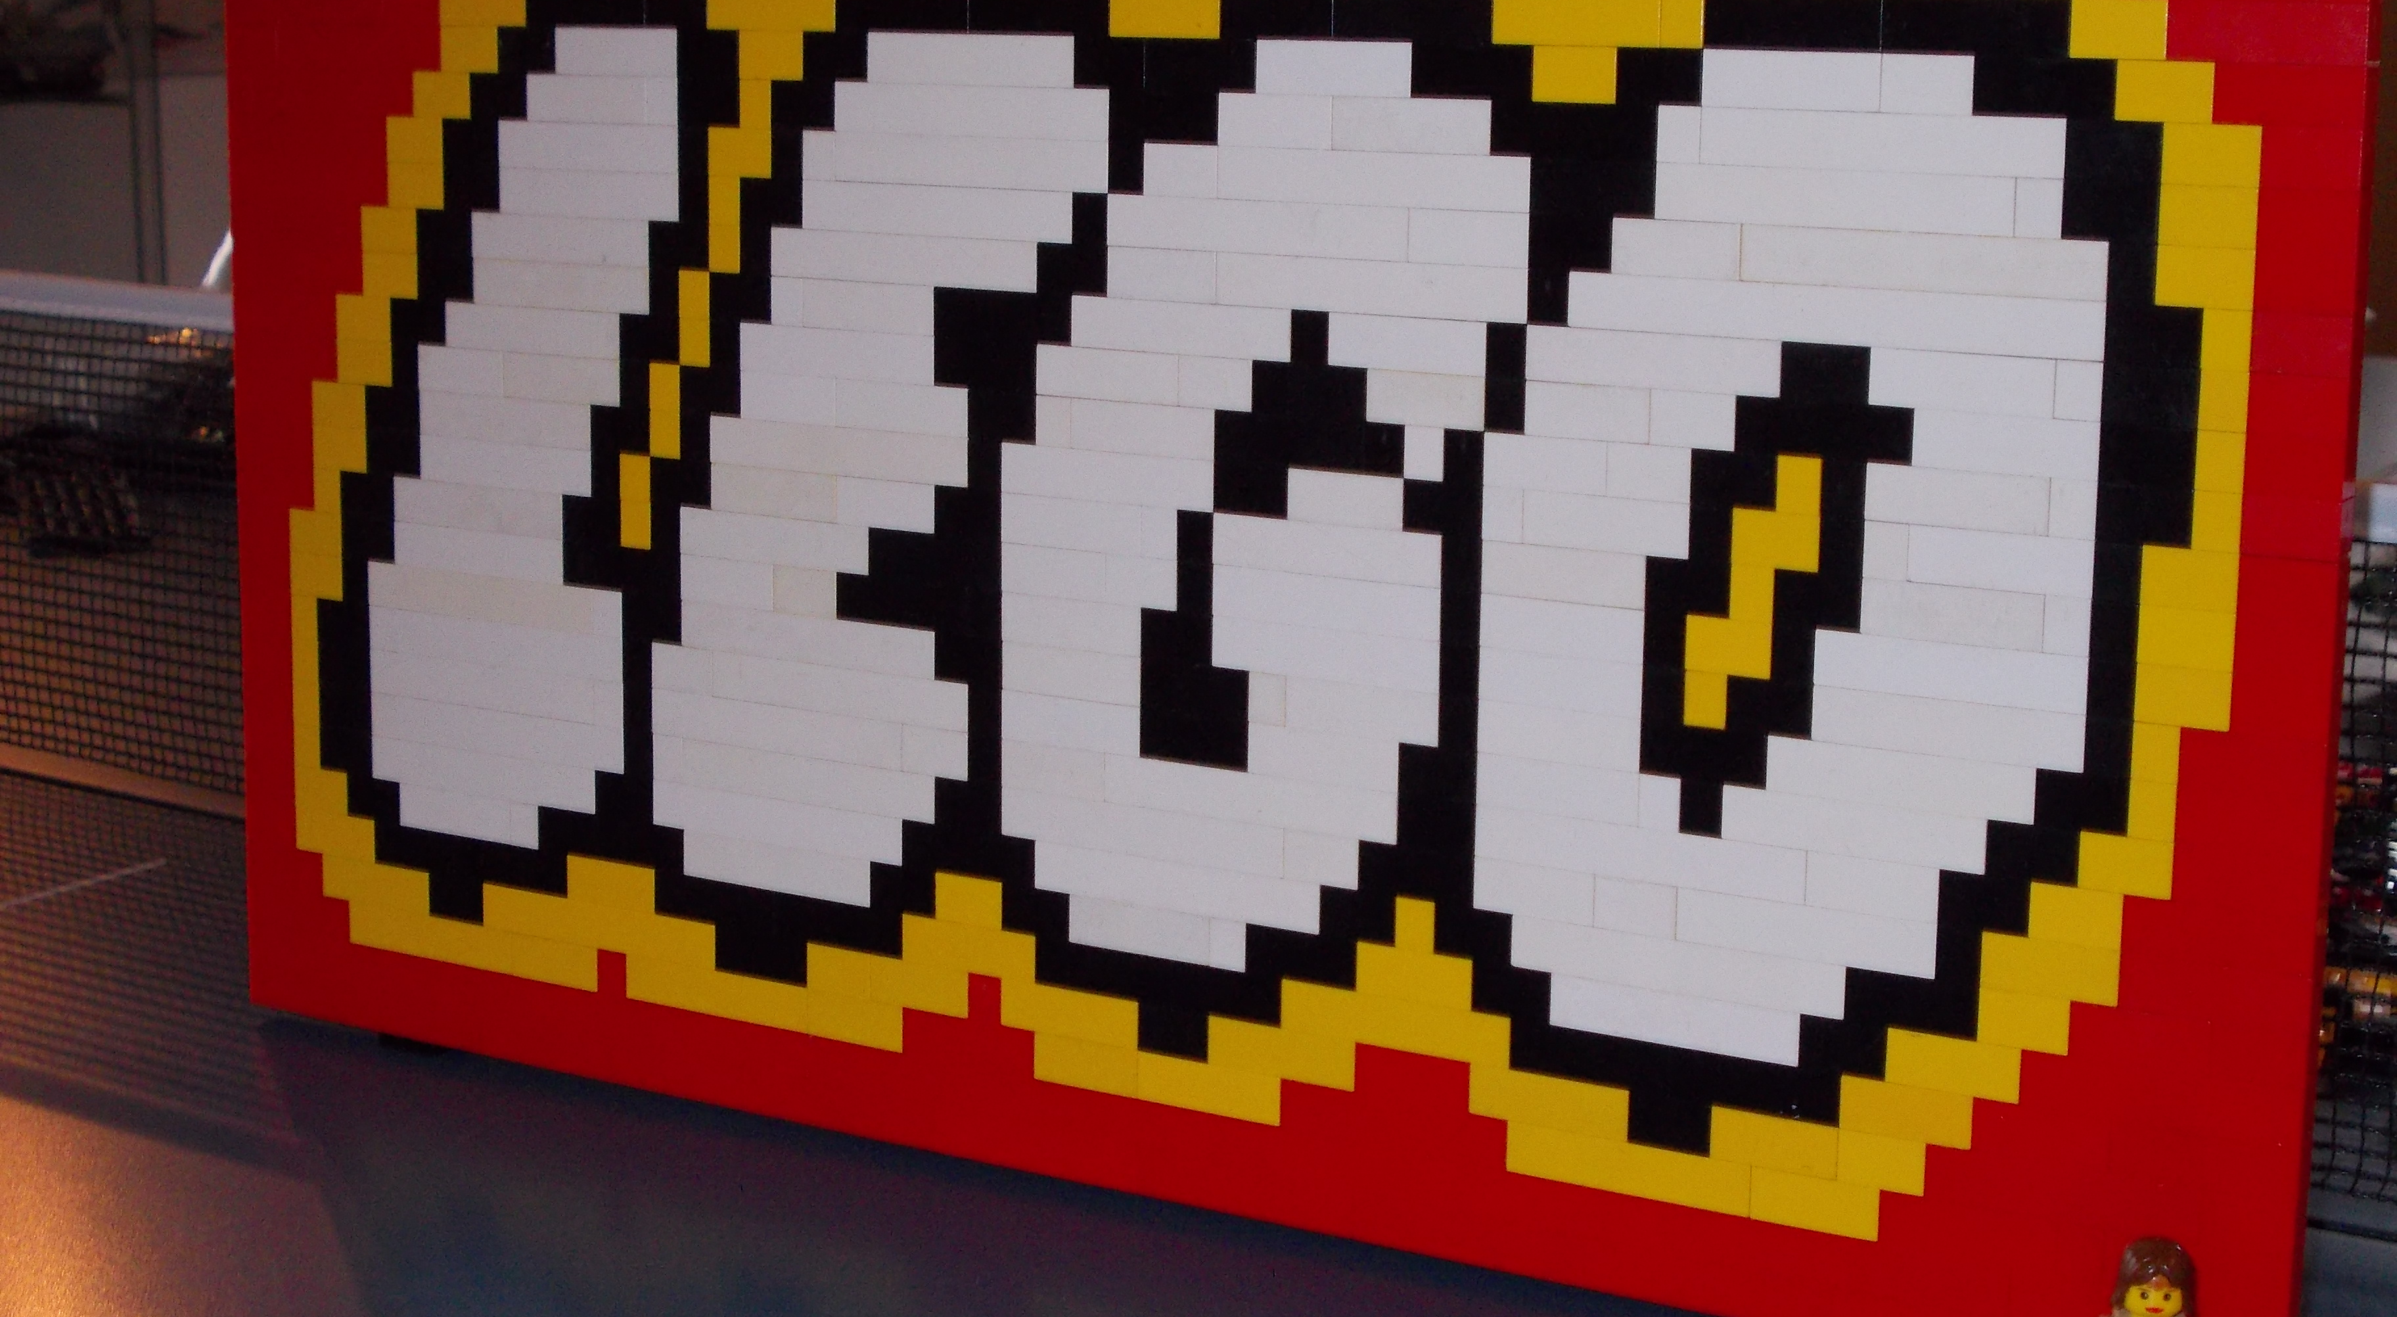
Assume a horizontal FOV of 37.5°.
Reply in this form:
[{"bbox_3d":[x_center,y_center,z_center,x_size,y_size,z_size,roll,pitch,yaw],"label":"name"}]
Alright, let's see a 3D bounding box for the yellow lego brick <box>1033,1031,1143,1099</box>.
[{"bbox_3d":[-0.019,0.079,0.698,0.024,0.010,0.008,7,13,31],"label":"yellow lego brick"}]

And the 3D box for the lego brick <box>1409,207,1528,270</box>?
[{"bbox_3d":[0.049,-0.075,0.624,0.024,0.010,0.008,7,12,31],"label":"lego brick"}]

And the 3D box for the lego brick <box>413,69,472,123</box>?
[{"bbox_3d":[-0.157,-0.119,0.748,0.016,0.010,0.008,7,12,31],"label":"lego brick"}]

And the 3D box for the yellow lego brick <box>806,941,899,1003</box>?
[{"bbox_3d":[-0.067,0.063,0.718,0.024,0.010,0.008,7,12,31],"label":"yellow lego brick"}]

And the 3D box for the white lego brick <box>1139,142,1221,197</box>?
[{"bbox_3d":[-0.001,-0.090,0.656,0.016,0.010,0.008,7,12,31],"label":"white lego brick"}]

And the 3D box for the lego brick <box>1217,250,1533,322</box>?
[{"bbox_3d":[0.033,-0.067,0.639,0.064,0.010,0.008,7,12,31],"label":"lego brick"}]

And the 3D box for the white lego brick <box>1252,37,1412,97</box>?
[{"bbox_3d":[0.026,-0.106,0.634,0.032,0.010,0.008,7,13,31],"label":"white lego brick"}]

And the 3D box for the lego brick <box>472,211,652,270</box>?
[{"bbox_3d":[-0.131,-0.088,0.736,0.048,0.010,0.008,7,12,31],"label":"lego brick"}]

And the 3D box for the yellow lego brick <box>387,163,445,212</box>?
[{"bbox_3d":[-0.165,-0.102,0.755,0.016,0.010,0.008,7,12,31],"label":"yellow lego brick"}]

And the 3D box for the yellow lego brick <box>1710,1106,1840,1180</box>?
[{"bbox_3d":[0.102,0.084,0.617,0.024,0.010,0.008,7,12,31],"label":"yellow lego brick"}]

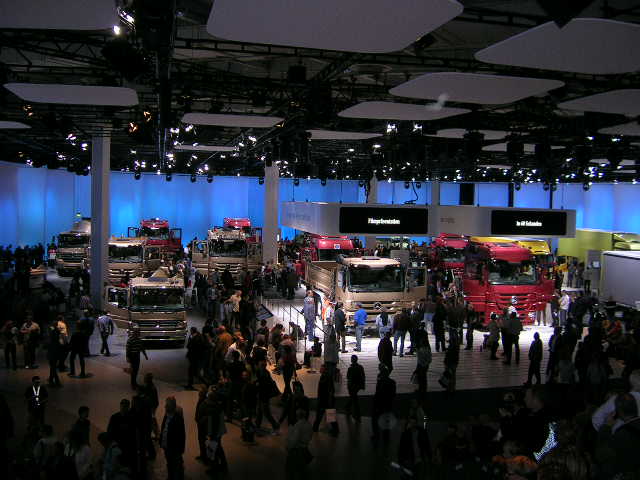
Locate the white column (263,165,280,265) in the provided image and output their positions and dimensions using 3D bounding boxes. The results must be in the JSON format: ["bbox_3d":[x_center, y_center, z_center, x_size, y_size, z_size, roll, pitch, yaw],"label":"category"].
[{"bbox_3d":[-3.437,-0.966,46.023,0.770,8.400,0.770,3,4,25],"label":"white column"}]

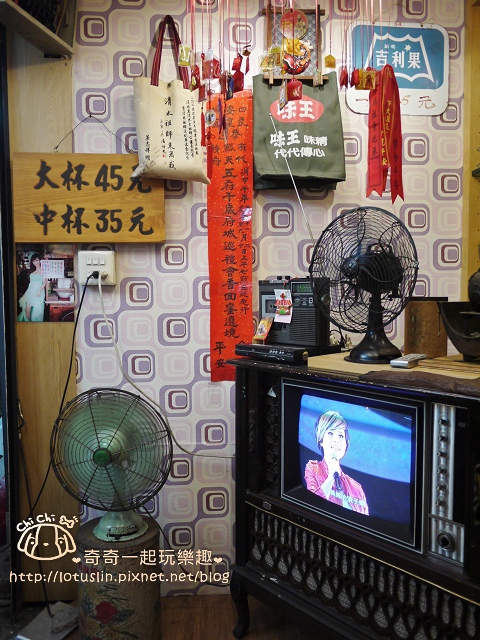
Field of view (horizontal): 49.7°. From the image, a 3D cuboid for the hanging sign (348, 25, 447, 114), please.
[{"bbox_3d":[0.590,-0.934,1.937,0.402,0.335,0.012,-1,4,-7],"label":"hanging sign"}]

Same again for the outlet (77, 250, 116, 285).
[{"bbox_3d":[-0.507,-0.183,1.839,0.121,0.117,0.042,-1,4,-7],"label":"outlet"}]

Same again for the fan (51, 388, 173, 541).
[{"bbox_3d":[-0.378,0.429,1.592,0.367,0.451,0.265,-1,4,6],"label":"fan"}]

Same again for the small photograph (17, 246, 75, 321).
[{"bbox_3d":[-0.689,-0.133,1.841,0.196,0.285,0.006,-1,4,-7],"label":"small photograph"}]

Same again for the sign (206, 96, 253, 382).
[{"bbox_3d":[-0.034,-0.295,1.902,0.163,1.055,0.010,-1,4,-7],"label":"sign"}]

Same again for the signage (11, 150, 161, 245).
[{"bbox_3d":[-0.525,-0.428,1.831,0.521,0.309,0.028,-1,4,-7],"label":"signage"}]

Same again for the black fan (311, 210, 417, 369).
[{"bbox_3d":[0.420,-0.112,1.629,0.280,0.478,0.392,-5,5,-44],"label":"black fan"}]

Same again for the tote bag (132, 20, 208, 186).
[{"bbox_3d":[-0.246,-0.758,1.793,0.265,0.570,0.100,-2,4,-14],"label":"tote bag"}]

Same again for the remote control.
[{"bbox_3d":[0.499,0.123,1.520,0.051,0.020,0.158,2,5,39],"label":"remote control"}]

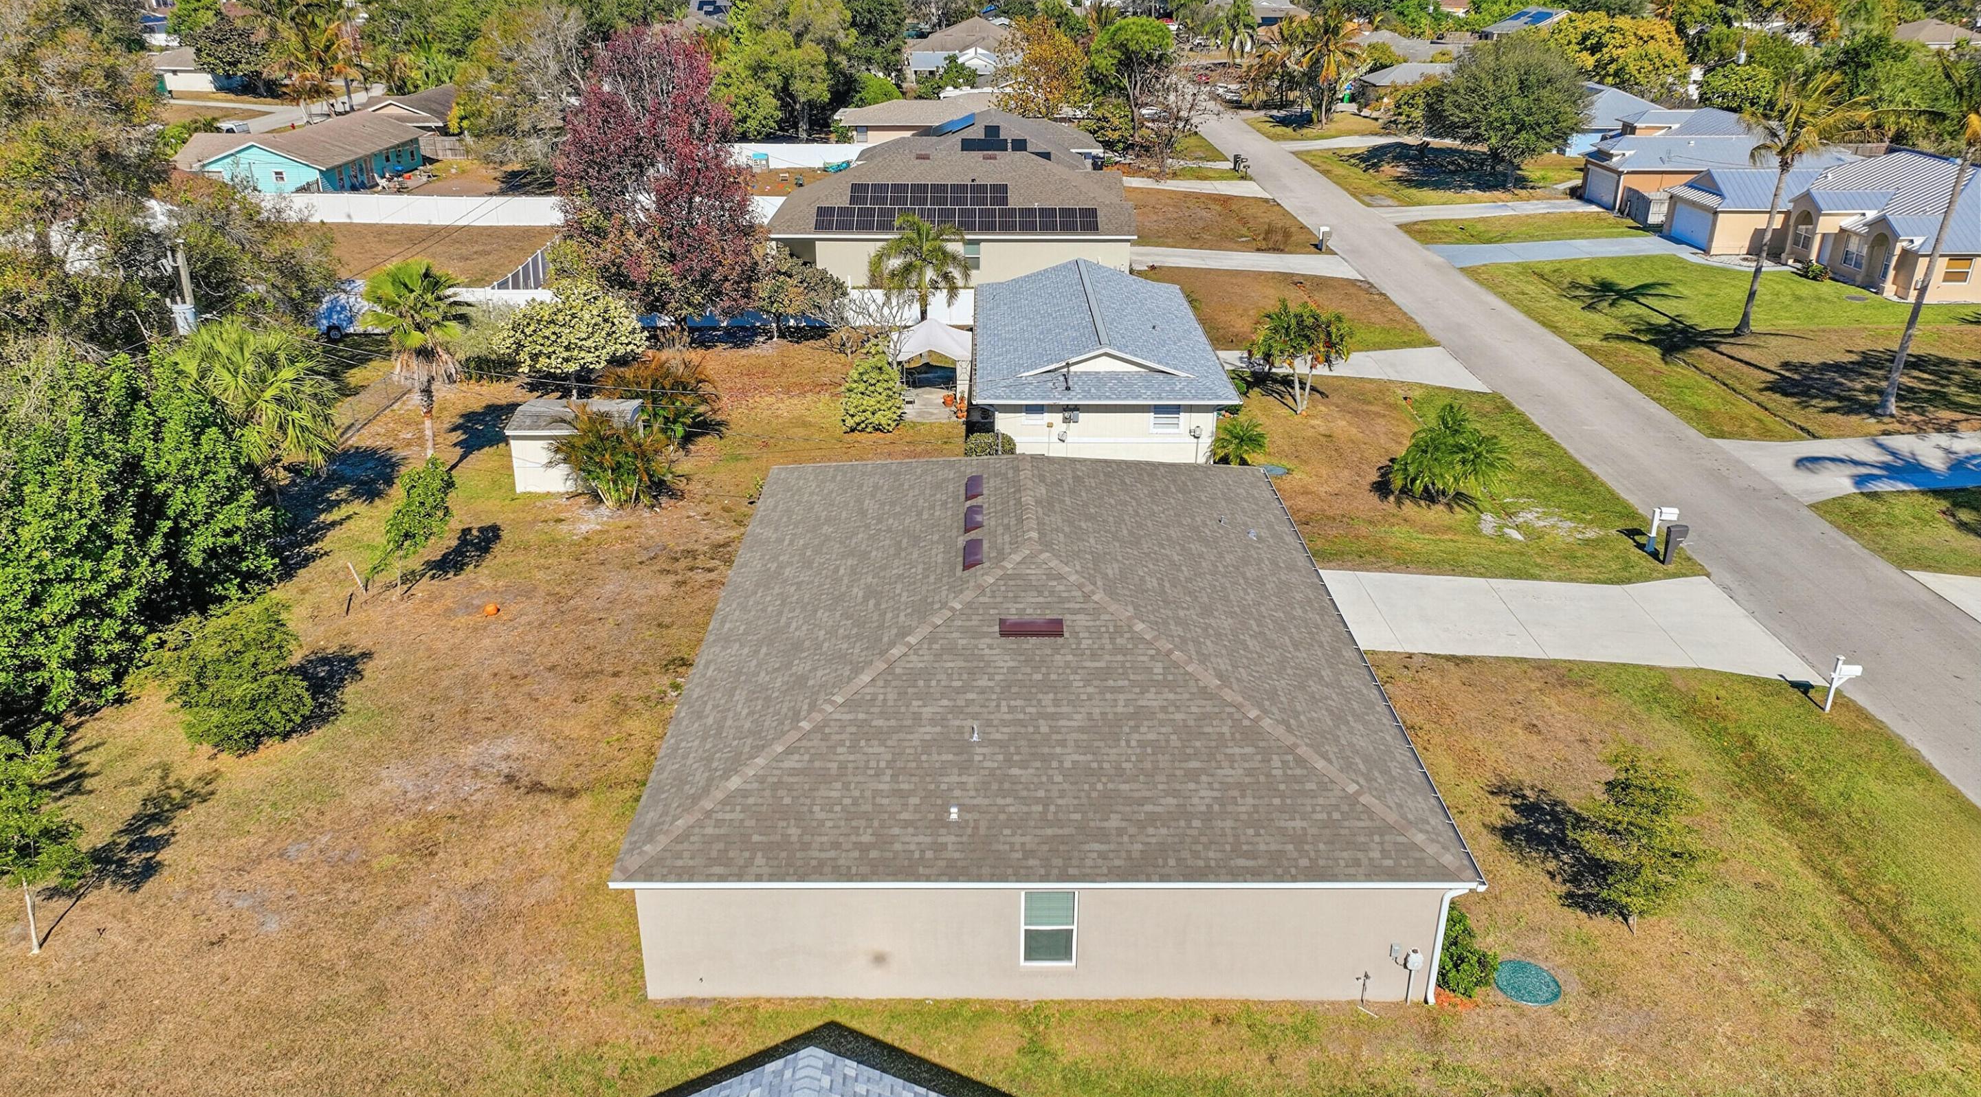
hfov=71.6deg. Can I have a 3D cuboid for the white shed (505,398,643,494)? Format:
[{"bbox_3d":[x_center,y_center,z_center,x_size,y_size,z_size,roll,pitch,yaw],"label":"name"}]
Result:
[{"bbox_3d":[-13.252,-3.551,44.614,3.950,2.750,2.700,0,24,0],"label":"white shed"}]

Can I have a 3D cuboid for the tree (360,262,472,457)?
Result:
[{"bbox_3d":[-17.724,-5.390,43.096,3.400,7.250,3.400,0,24,0],"label":"tree"}]

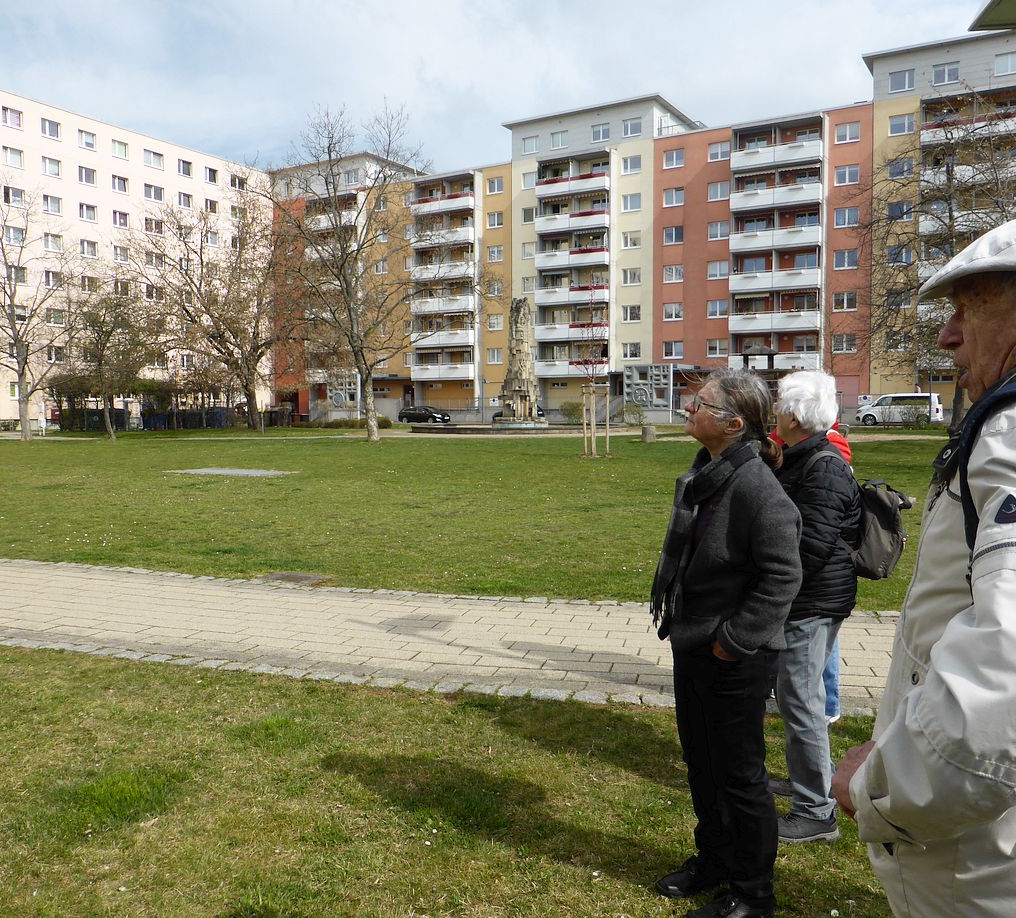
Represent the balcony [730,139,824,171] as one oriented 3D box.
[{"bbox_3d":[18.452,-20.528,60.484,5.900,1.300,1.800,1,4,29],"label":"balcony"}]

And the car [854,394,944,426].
[{"bbox_3d":[24.114,-3.022,54.431,4.920,1.970,1.920,2,4,34],"label":"car"}]

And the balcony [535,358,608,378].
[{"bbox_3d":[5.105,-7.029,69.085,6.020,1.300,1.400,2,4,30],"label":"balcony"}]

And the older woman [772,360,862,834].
[{"bbox_3d":[1.128,0.495,3.297,0.400,1.650,0.500,0,3,9],"label":"older woman"}]

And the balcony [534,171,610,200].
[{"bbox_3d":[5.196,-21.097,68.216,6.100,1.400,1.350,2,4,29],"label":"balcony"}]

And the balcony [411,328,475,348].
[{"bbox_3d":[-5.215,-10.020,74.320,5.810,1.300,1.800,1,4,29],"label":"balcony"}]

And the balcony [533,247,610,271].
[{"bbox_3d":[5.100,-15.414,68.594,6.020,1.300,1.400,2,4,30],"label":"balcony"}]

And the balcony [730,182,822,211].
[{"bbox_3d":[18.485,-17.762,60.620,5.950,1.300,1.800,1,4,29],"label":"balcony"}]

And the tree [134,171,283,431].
[{"bbox_3d":[-18.016,-9.443,53.000,8.900,15.300,8.200,0,3,0],"label":"tree"}]

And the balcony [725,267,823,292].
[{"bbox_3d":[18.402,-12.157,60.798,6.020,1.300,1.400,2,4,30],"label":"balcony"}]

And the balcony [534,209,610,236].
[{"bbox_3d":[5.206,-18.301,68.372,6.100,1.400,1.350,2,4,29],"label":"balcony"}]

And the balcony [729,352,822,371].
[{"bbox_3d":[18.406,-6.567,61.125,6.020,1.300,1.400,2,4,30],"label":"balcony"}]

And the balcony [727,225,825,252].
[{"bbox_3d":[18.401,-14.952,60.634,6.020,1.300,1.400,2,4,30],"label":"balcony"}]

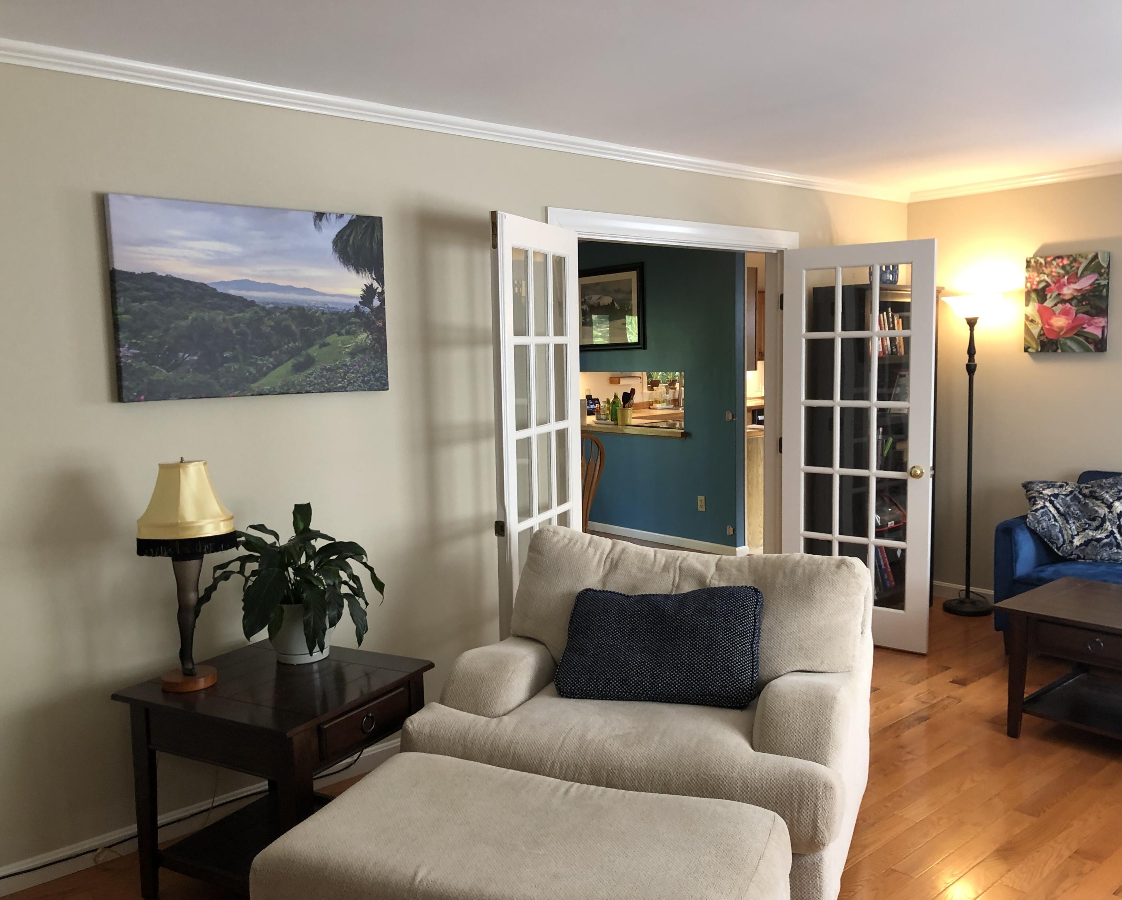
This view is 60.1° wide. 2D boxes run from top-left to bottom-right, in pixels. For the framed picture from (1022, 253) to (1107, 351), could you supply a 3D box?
[{"bbox_3d":[2.683,-0.775,5.159,0.040,0.510,0.406,-6,8,-41],"label":"framed picture"}]

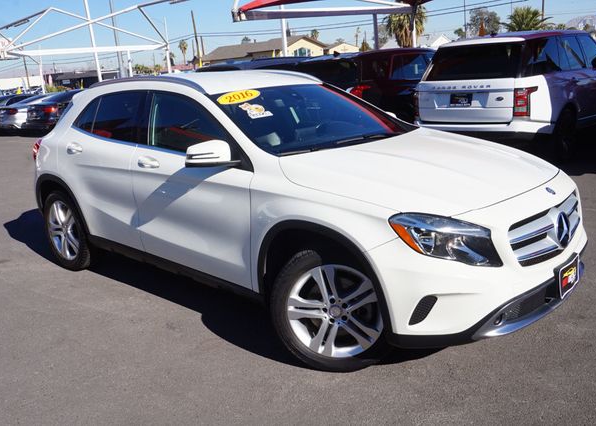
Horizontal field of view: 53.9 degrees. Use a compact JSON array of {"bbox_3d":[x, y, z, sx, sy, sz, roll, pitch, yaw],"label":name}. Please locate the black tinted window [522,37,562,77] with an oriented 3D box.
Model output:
[{"bbox_3d":[3.315,-2.111,7.909,0.080,0.500,1.050,-13,3,45],"label":"black tinted window"}]

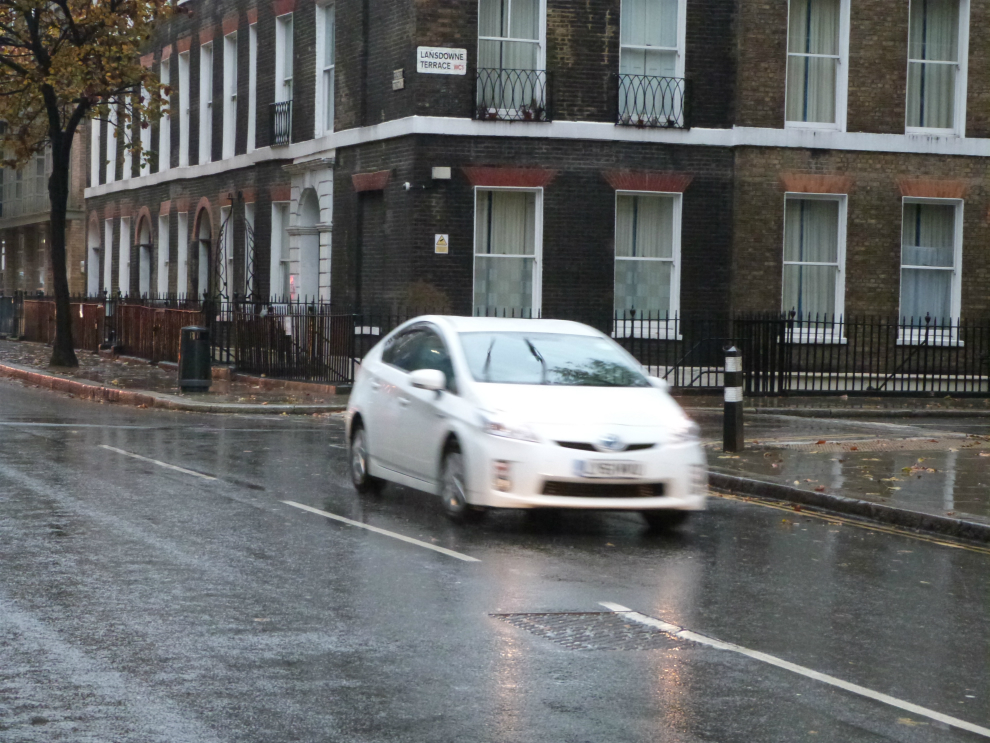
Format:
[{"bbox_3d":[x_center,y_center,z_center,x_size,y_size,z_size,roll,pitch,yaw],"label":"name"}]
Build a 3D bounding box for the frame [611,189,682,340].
[{"bbox_3d":[2.499,-1.745,40.852,1.200,2.450,0.250,0,2,-19],"label":"frame"}]

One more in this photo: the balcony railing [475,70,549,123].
[{"bbox_3d":[0.266,-4.525,40.462,1.366,0.863,0.180,1,2,-19],"label":"balcony railing"}]

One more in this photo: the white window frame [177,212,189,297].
[{"bbox_3d":[-7.157,-2.612,57.181,0.200,2.159,1.109,1,2,-19],"label":"white window frame"}]

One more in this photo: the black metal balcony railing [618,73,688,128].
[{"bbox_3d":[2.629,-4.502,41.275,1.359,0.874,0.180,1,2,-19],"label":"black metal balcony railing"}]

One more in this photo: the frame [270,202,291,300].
[{"bbox_3d":[-4.063,-2.150,47.914,0.250,2.300,1.420,0,2,-19],"label":"frame"}]

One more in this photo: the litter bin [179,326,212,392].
[{"bbox_3d":[-4.616,-0.197,37.957,0.502,1.019,0.502,1,2,-19],"label":"litter bin"}]

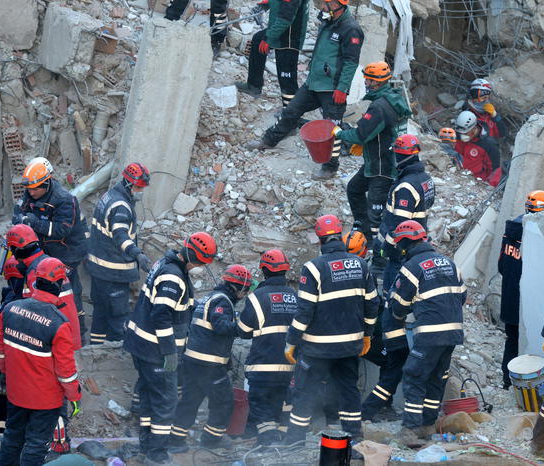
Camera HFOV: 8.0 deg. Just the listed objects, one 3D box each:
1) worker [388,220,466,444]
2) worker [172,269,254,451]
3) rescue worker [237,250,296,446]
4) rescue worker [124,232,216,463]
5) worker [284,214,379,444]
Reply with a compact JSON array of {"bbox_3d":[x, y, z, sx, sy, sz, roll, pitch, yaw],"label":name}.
[{"bbox_3d":[1.244,0.796,31.100,0.620,1.740,0.550,-10,18,-32],"label":"worker"},{"bbox_3d":[-0.482,0.985,31.000,0.680,1.500,0.580,-5,12,-25],"label":"worker"},{"bbox_3d":[-0.020,0.919,31.200,0.620,1.600,0.600,-7,12,-32],"label":"rescue worker"},{"bbox_3d":[-0.791,0.901,30.600,0.650,1.760,0.540,-5,16,-17],"label":"rescue worker"},{"bbox_3d":[0.476,0.772,31.100,0.740,1.840,0.520,-4,11,-20],"label":"worker"}]

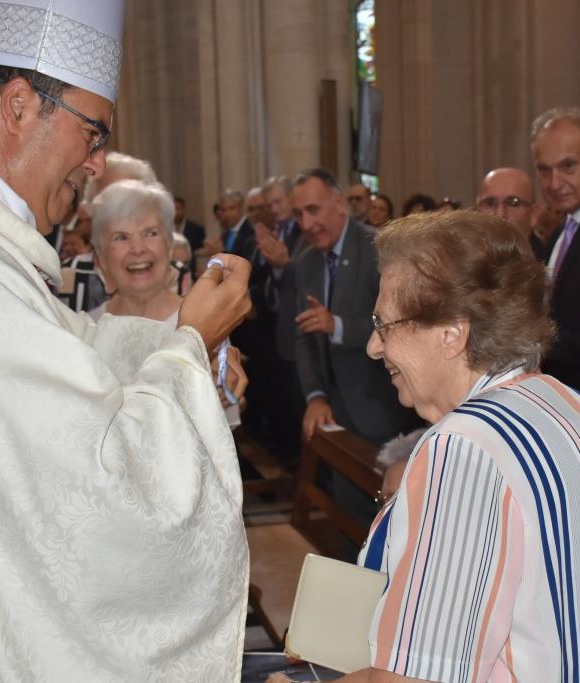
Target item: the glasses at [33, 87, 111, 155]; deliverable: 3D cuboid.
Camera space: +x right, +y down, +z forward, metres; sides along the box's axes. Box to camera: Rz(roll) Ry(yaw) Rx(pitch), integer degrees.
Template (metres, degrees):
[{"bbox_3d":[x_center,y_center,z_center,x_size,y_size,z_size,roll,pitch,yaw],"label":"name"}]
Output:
[{"bbox_3d":[-0.293,-0.271,1.370,0.150,0.043,0.142,24,0,-12],"label":"glasses"}]

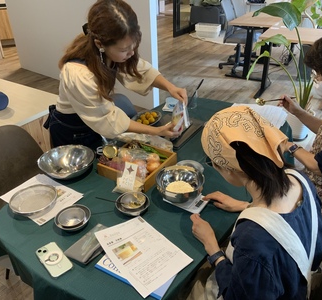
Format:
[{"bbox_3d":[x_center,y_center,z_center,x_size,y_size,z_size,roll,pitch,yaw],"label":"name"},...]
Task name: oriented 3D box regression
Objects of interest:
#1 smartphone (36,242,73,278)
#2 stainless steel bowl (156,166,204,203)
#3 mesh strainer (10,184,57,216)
[{"bbox_3d":[-0.360,0.368,1.130,0.074,0.010,0.150,-25,38,-33],"label":"smartphone"},{"bbox_3d":[0.077,0.147,1.370,0.199,0.082,0.199,-2,31,0],"label":"stainless steel bowl"},{"bbox_3d":[-0.514,0.210,1.370,0.187,0.040,0.187,-2,31,0],"label":"mesh strainer"}]

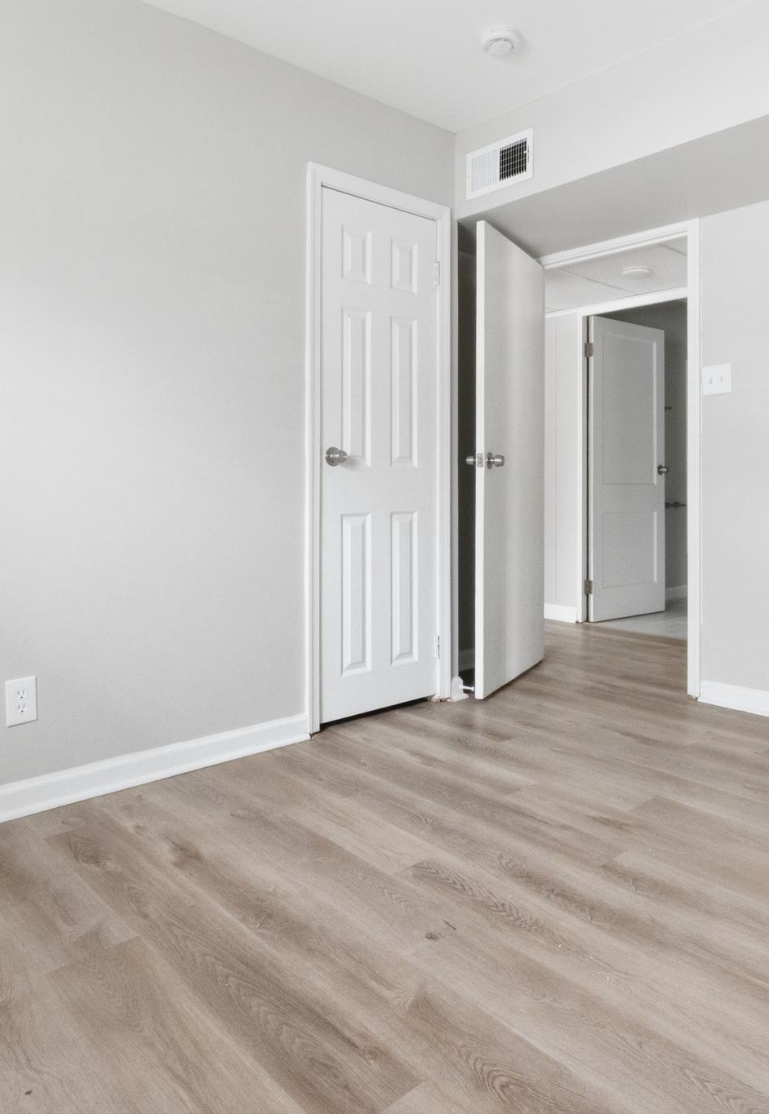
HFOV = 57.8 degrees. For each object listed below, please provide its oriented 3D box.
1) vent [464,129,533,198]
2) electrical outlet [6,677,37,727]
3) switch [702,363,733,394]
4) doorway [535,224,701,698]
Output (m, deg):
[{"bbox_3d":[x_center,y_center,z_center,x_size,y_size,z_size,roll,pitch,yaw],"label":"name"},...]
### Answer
[{"bbox_3d":[0.472,-1.611,2.865,0.020,0.195,0.350,-4,6,-40],"label":"vent"},{"bbox_3d":[-1.032,0.411,1.980,0.080,0.125,0.012,-4,6,-40],"label":"electrical outlet"},{"bbox_3d":[1.403,-0.748,2.937,0.012,0.118,0.120,-4,6,-40],"label":"switch"},{"bbox_3d":[1.081,-0.421,3.302,0.130,2.060,0.860,-4,6,-40],"label":"doorway"}]

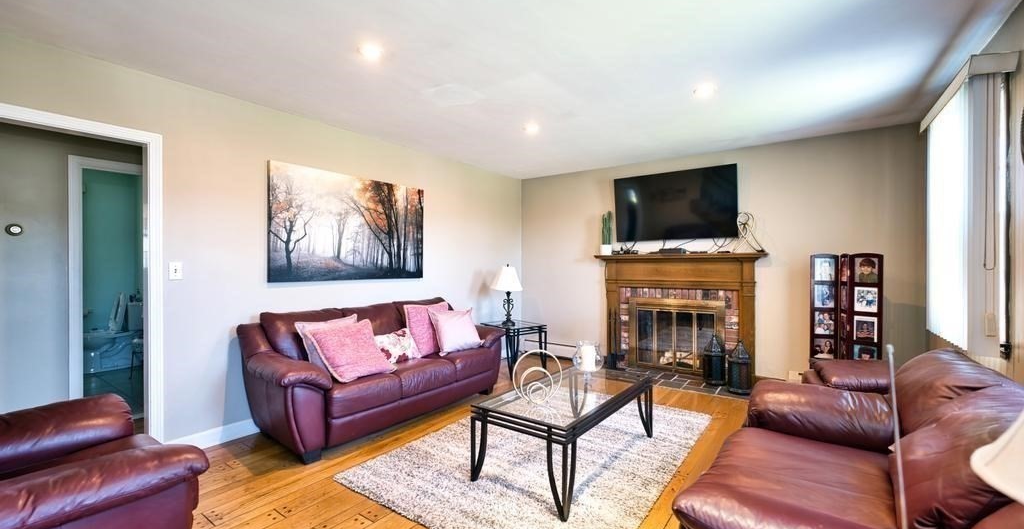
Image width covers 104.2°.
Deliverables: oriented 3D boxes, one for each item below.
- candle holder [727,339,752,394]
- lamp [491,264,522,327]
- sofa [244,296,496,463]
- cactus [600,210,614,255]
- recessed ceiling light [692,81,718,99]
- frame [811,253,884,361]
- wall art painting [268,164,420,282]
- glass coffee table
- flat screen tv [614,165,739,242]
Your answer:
[{"bbox_3d":[2.216,1.002,3.874,0.200,0.506,0.200,0,0,37],"label":"candle holder"},{"bbox_3d":[-0.049,0.368,4.672,0.350,0.690,0.350,0,0,0],"label":"lamp"},{"bbox_3d":[-0.999,0.808,3.399,0.820,0.920,2.070,0,0,37],"label":"sofa"},{"bbox_3d":[1.141,-0.372,4.783,0.135,0.530,0.125,0,0,37],"label":"cactus"},{"bbox_3d":[1.358,-1.210,2.796,0.155,0.035,0.155,0,0,37],"label":"recessed ceiling light"},{"bbox_3d":[2.787,0.580,3.321,0.460,1.330,0.310,0,0,37],"label":"frame"},{"bbox_3d":[-1.399,-0.323,3.612,0.040,0.925,1.505,0,0,37],"label":"wall art painting"},{"bbox_3d":[0.399,1.024,2.584,0.615,0.450,1.230,0,0,37],"label":"glass coffee table"},{"bbox_3d":[1.778,-0.644,4.425,1.290,0.750,0.050,0,7,37],"label":"flat screen tv"}]

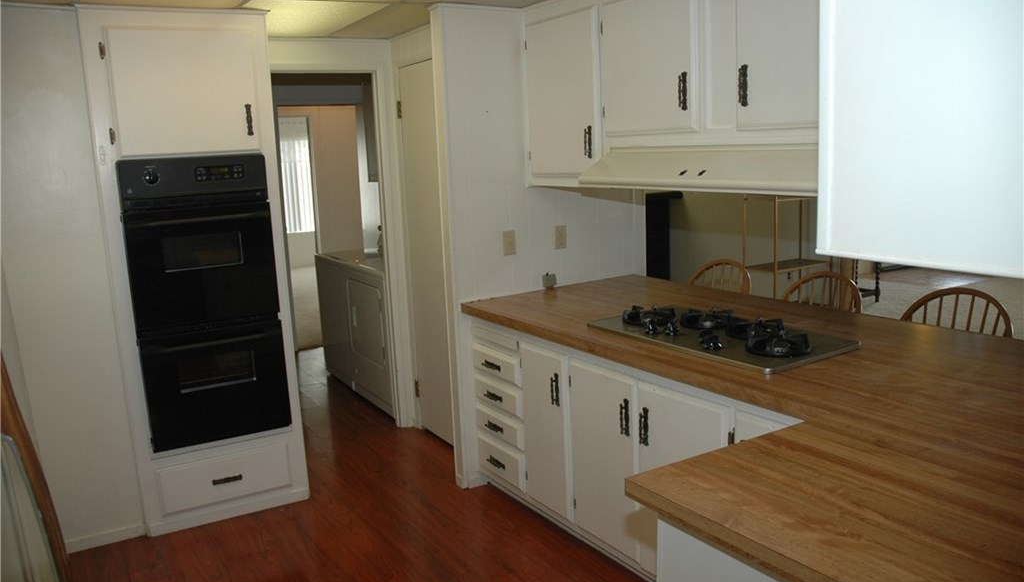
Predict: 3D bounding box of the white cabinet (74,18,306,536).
[{"bbox_3d":[-1.493,-0.094,3.599,0.720,2.245,0.600,-8,11,-31],"label":"white cabinet"}]

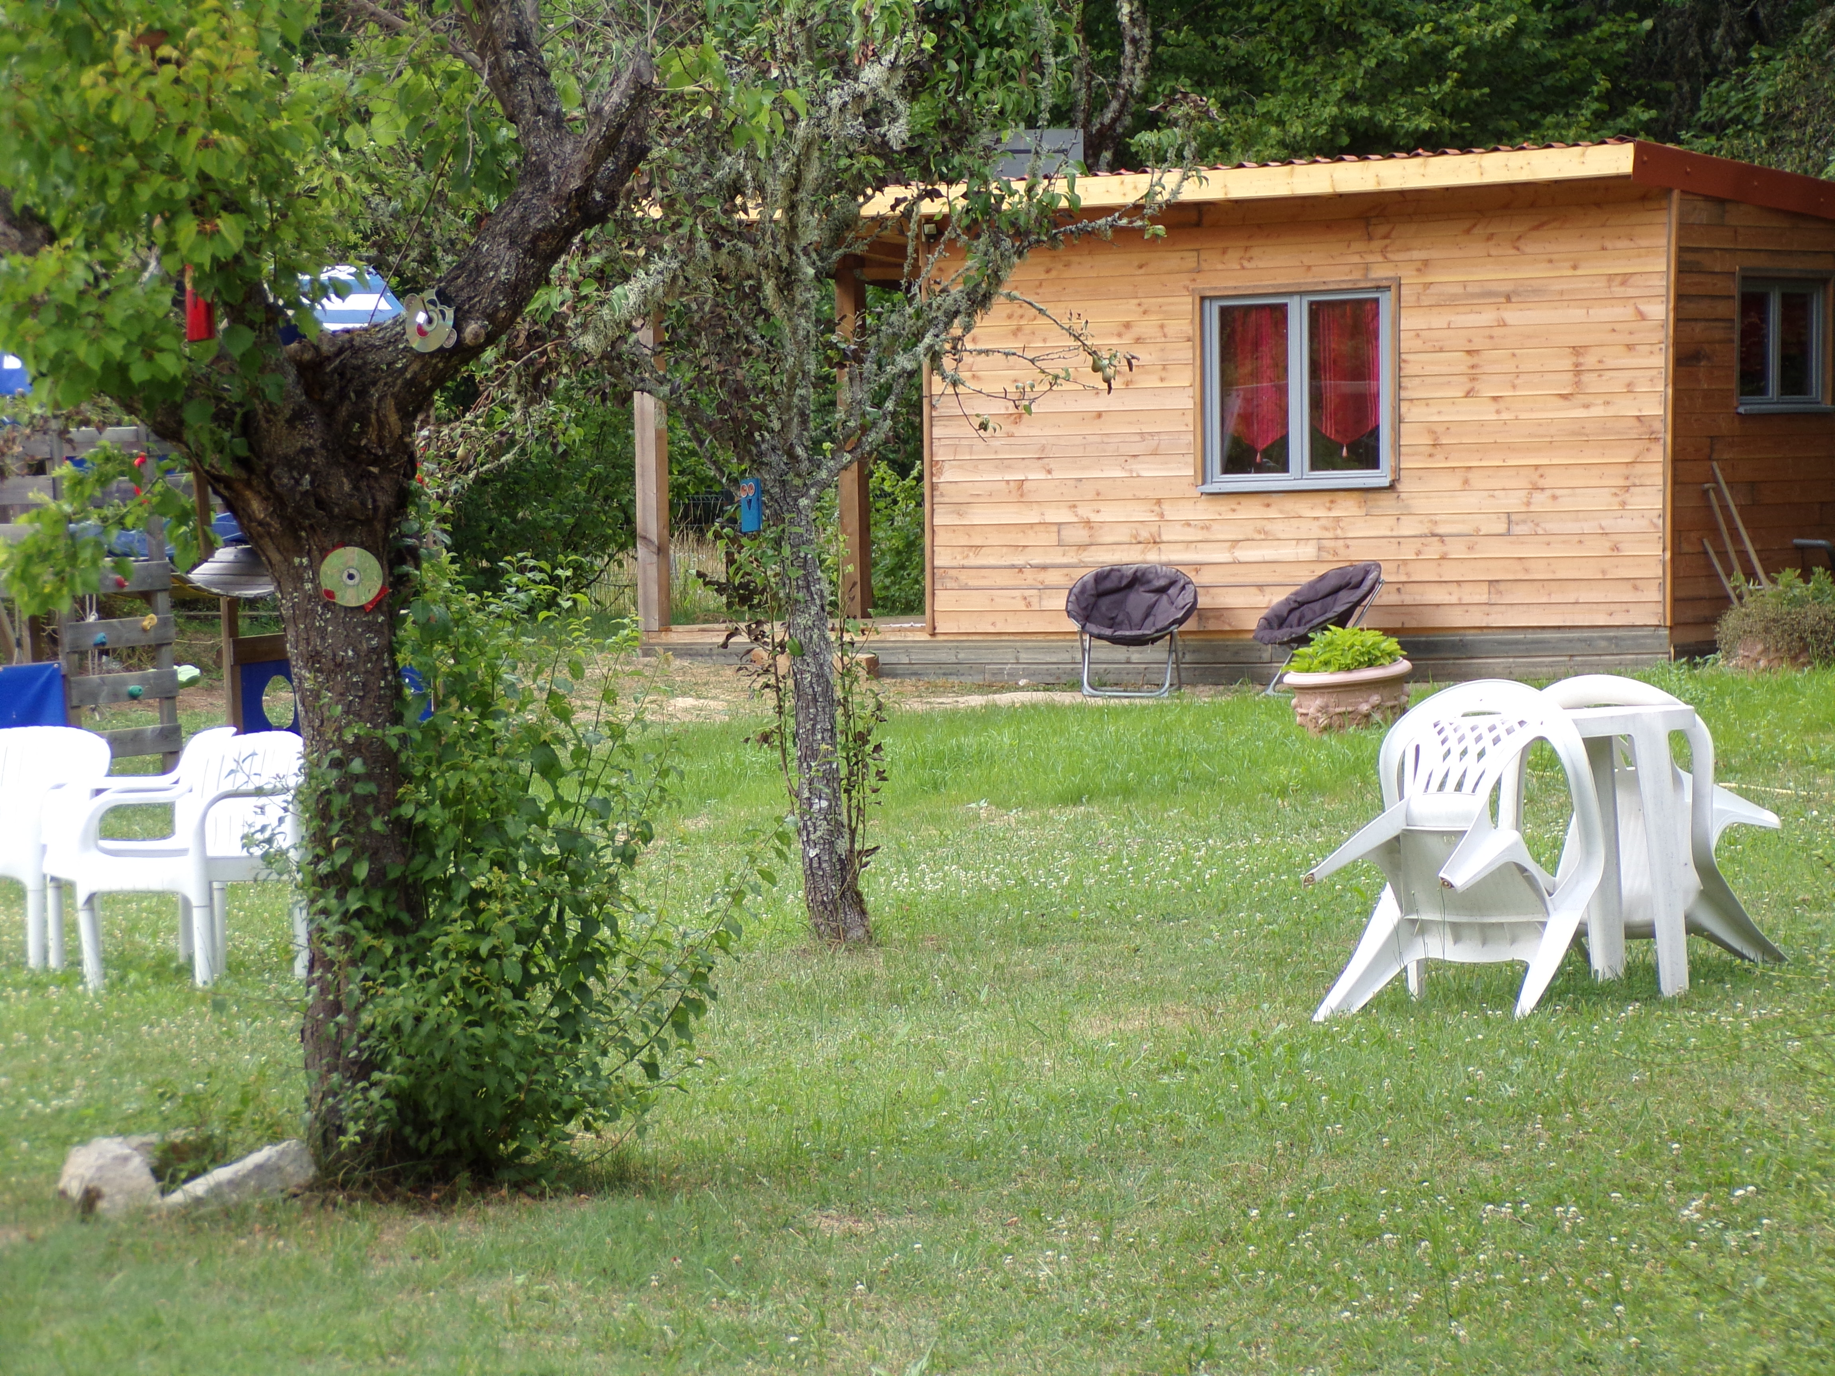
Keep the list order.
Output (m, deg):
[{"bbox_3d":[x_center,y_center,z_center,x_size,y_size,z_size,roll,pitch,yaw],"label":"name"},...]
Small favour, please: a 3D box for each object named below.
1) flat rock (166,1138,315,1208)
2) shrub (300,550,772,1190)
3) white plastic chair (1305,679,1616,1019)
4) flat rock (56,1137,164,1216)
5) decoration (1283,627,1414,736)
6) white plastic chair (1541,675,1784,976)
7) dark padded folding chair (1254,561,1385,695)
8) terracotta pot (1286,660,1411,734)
[{"bbox_3d":[-1.286,0.921,11.450,0.290,0.120,0.160,-1,2,14],"label":"flat rock"},{"bbox_3d":[-0.735,0.343,11.800,0.920,1.200,0.800,-1,2,0],"label":"shrub"},{"bbox_3d":[1.355,0.426,15.182,0.560,0.530,0.800,0,34,30],"label":"white plastic chair"},{"bbox_3d":[-1.517,0.918,11.350,0.190,0.140,0.190,-1,2,0],"label":"flat rock"},{"bbox_3d":[2.103,-0.032,29.600,0.630,0.540,0.630,-5,3,0],"label":"decoration"},{"bbox_3d":[1.869,0.369,15.594,0.560,0.530,0.800,-2,-26,28],"label":"white plastic chair"},{"bbox_3d":[2.336,-0.347,35.300,0.710,0.770,0.770,-2,2,-29],"label":"dark padded folding chair"},{"bbox_3d":[2.107,0.063,29.600,0.620,0.360,0.620,-5,3,0],"label":"terracotta pot"}]

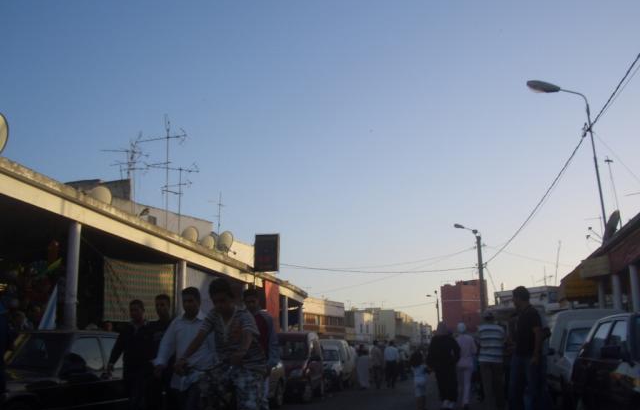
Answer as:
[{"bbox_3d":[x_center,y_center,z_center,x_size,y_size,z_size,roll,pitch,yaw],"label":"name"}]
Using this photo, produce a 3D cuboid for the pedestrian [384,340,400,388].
[{"bbox_3d":[2.755,6.136,24.894,0.520,1.740,0.380,-3,-14,10],"label":"pedestrian"}]

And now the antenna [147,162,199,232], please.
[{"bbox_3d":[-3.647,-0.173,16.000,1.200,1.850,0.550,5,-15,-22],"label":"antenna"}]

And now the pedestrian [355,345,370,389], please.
[{"bbox_3d":[1.583,6.066,24.192,0.500,1.580,0.420,-2,-14,6],"label":"pedestrian"}]

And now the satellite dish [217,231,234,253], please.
[{"bbox_3d":[-3.318,1.317,22.721,0.320,0.800,0.740,-12,-18,39],"label":"satellite dish"}]

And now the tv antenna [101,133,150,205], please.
[{"bbox_3d":[-5.136,-0.919,17.000,1.200,2.000,0.650,5,-15,-22],"label":"tv antenna"}]

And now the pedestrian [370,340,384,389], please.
[{"bbox_3d":[2.189,6.107,24.751,0.500,1.740,0.380,-3,-14,10],"label":"pedestrian"}]

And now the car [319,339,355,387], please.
[{"bbox_3d":[0.246,6.255,25.326,1.700,1.800,4.100,-3,-14,8],"label":"car"}]

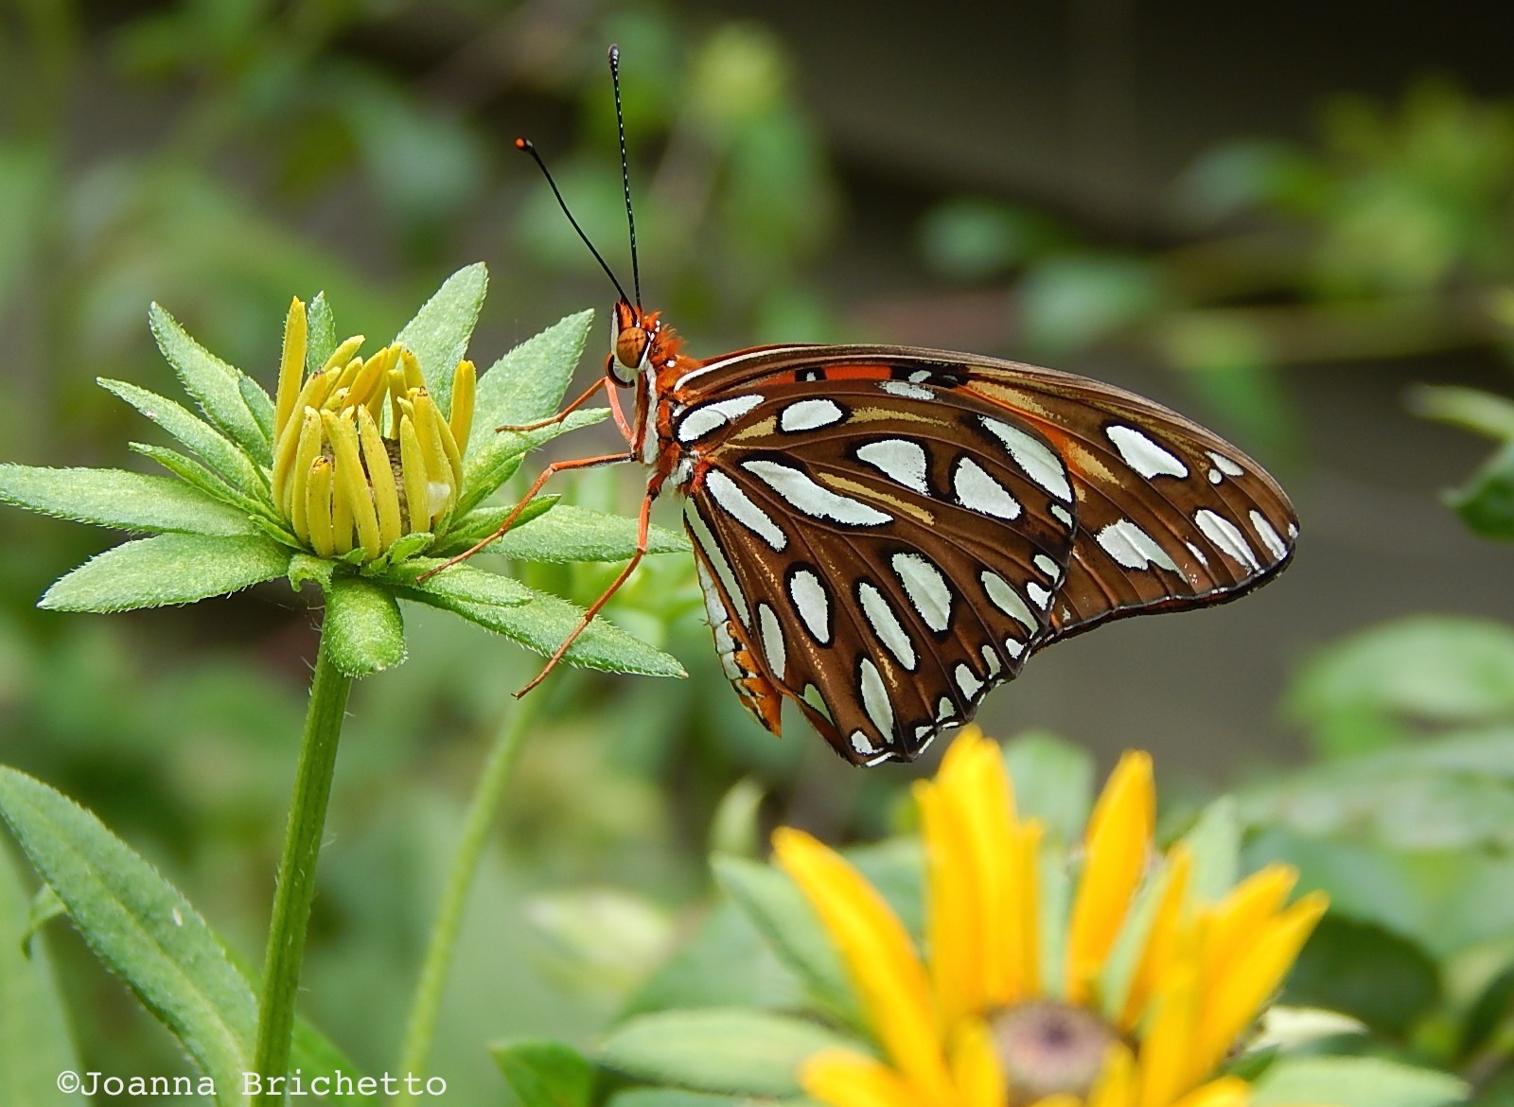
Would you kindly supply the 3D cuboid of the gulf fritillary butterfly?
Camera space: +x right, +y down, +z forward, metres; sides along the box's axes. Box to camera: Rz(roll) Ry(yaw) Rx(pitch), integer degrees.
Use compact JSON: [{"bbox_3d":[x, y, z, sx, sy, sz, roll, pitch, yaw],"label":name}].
[{"bbox_3d":[0.007,-0.009,0.499,0.053,0.043,0.016,2,10,0],"label":"gulf fritillary butterfly"}]

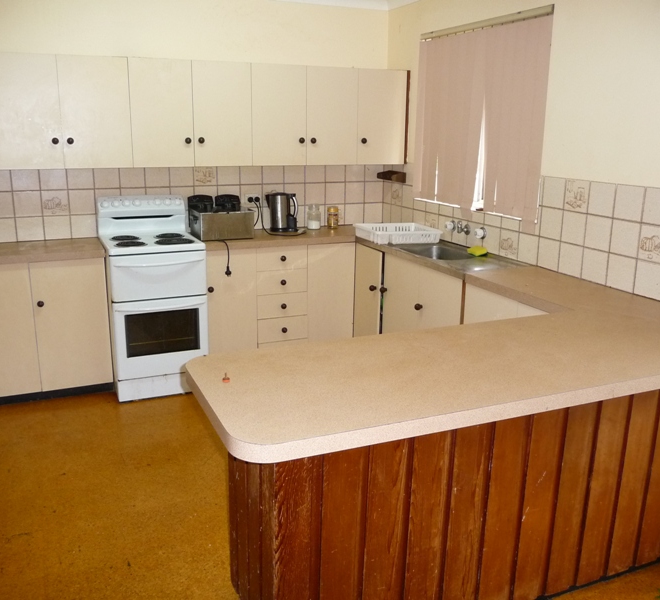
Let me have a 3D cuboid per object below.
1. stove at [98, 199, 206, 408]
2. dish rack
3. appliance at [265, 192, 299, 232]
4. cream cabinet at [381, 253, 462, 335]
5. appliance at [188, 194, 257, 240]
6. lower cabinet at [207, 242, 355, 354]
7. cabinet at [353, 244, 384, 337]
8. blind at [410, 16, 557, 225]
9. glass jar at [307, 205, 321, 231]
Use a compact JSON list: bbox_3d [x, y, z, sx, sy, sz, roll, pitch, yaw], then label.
[{"bbox_3d":[-1.083,-0.039,3.963,0.540,1.135,0.575,-6,16,-23],"label":"stove"},{"bbox_3d":[0.423,-0.427,4.106,0.405,0.080,0.370,-4,16,-18],"label":"dish rack"},{"bbox_3d":[-0.324,-0.586,4.340,0.230,0.251,0.160,-3,15,-13],"label":"appliance"},{"bbox_3d":[0.687,0.153,3.753,0.415,0.762,0.830,-6,16,-23],"label":"cream cabinet"},{"bbox_3d":[-0.691,-0.537,4.129,0.365,0.256,0.310,-6,16,-23],"label":"appliance"},{"bbox_3d":[-0.384,-0.024,4.375,1.004,0.762,0.435,-6,16,-23],"label":"lower cabinet"},{"bbox_3d":[0.440,0.007,4.295,0.415,0.762,0.375,-6,16,-23],"label":"cabinet"},{"bbox_3d":[0.801,-1.000,3.654,0.090,1.055,1.180,-6,16,-23],"label":"blind"},{"bbox_3d":[-0.108,-0.574,4.469,0.090,0.167,0.090,1,15,0],"label":"glass jar"}]

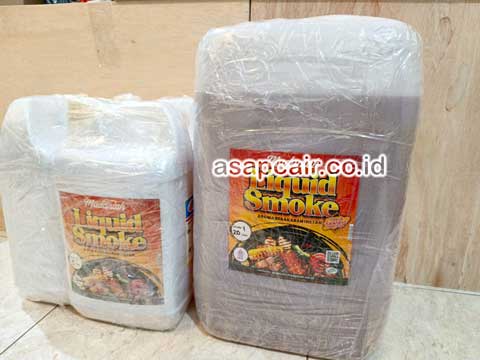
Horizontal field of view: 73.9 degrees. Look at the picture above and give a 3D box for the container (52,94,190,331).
[{"bbox_3d":[-0.149,0.042,0.496,0.183,0.332,0.145,3,15,11],"label":"container"}]

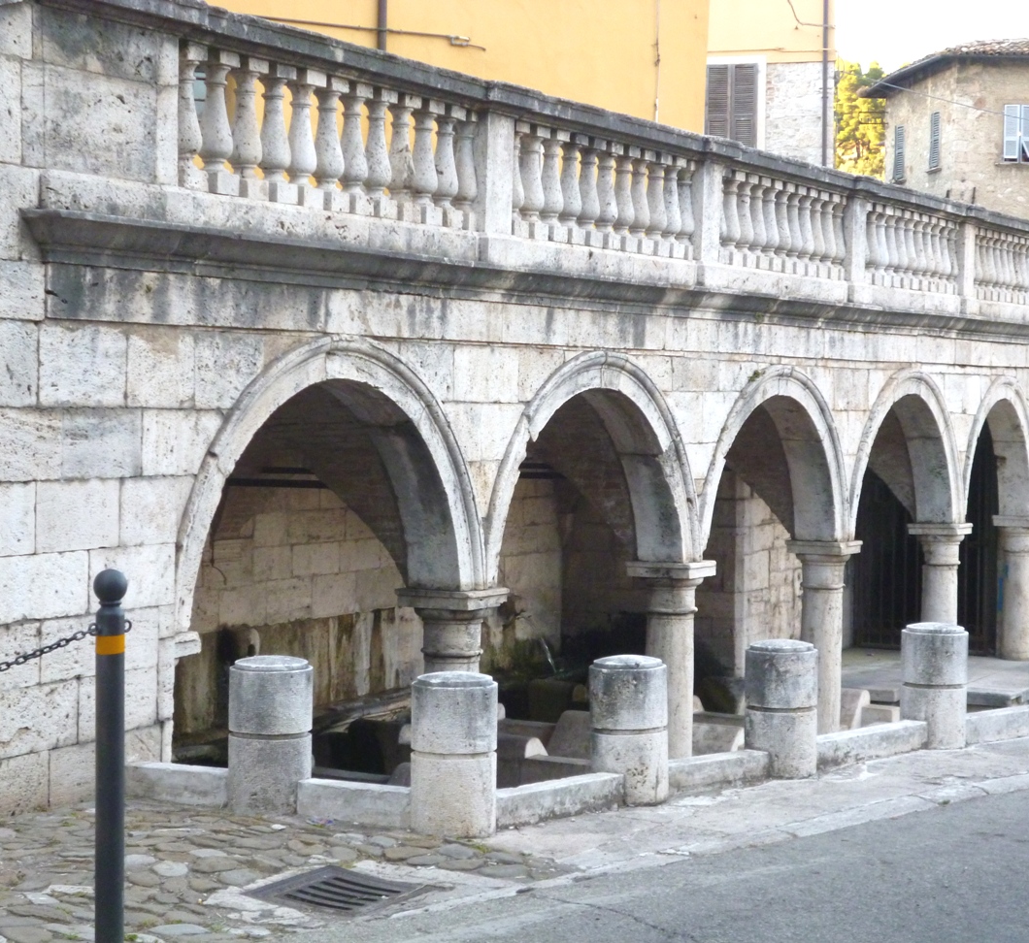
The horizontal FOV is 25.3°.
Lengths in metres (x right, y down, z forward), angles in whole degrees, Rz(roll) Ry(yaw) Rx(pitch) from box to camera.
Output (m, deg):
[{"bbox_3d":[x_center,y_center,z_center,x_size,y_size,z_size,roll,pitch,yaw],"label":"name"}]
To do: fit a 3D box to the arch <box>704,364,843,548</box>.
[{"bbox_3d":[1.745,-0.093,16.195,0.360,1.297,2.648,1,2,29],"label":"arch"}]

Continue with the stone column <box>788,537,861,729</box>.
[{"bbox_3d":[2.325,1.315,17.317,0.452,1.579,0.452,1,2,29],"label":"stone column"}]

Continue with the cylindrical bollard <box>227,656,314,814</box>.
[{"bbox_3d":[-1.035,1.108,9.719,0.354,0.630,0.354,1,2,0],"label":"cylindrical bollard"}]

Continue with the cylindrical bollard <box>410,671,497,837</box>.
[{"bbox_3d":[-0.240,1.134,9.227,0.343,0.628,0.343,0,2,-1],"label":"cylindrical bollard"}]

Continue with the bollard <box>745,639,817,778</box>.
[{"bbox_3d":[1.305,1.152,11.198,0.354,0.639,0.354,2,2,29],"label":"bollard"}]

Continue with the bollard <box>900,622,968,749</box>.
[{"bbox_3d":[2.228,1.129,12.156,0.354,0.637,0.354,2,2,29],"label":"bollard"}]

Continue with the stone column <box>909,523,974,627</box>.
[{"bbox_3d":[3.698,1.148,19.944,0.439,1.402,0.439,2,2,29],"label":"stone column"}]

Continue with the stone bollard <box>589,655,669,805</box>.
[{"bbox_3d":[0.503,1.128,10.050,0.343,0.628,0.343,0,2,3],"label":"stone bollard"}]

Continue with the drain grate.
[{"bbox_3d":[-0.632,1.502,8.106,0.463,0.050,0.468,3,6,36],"label":"drain grate"}]

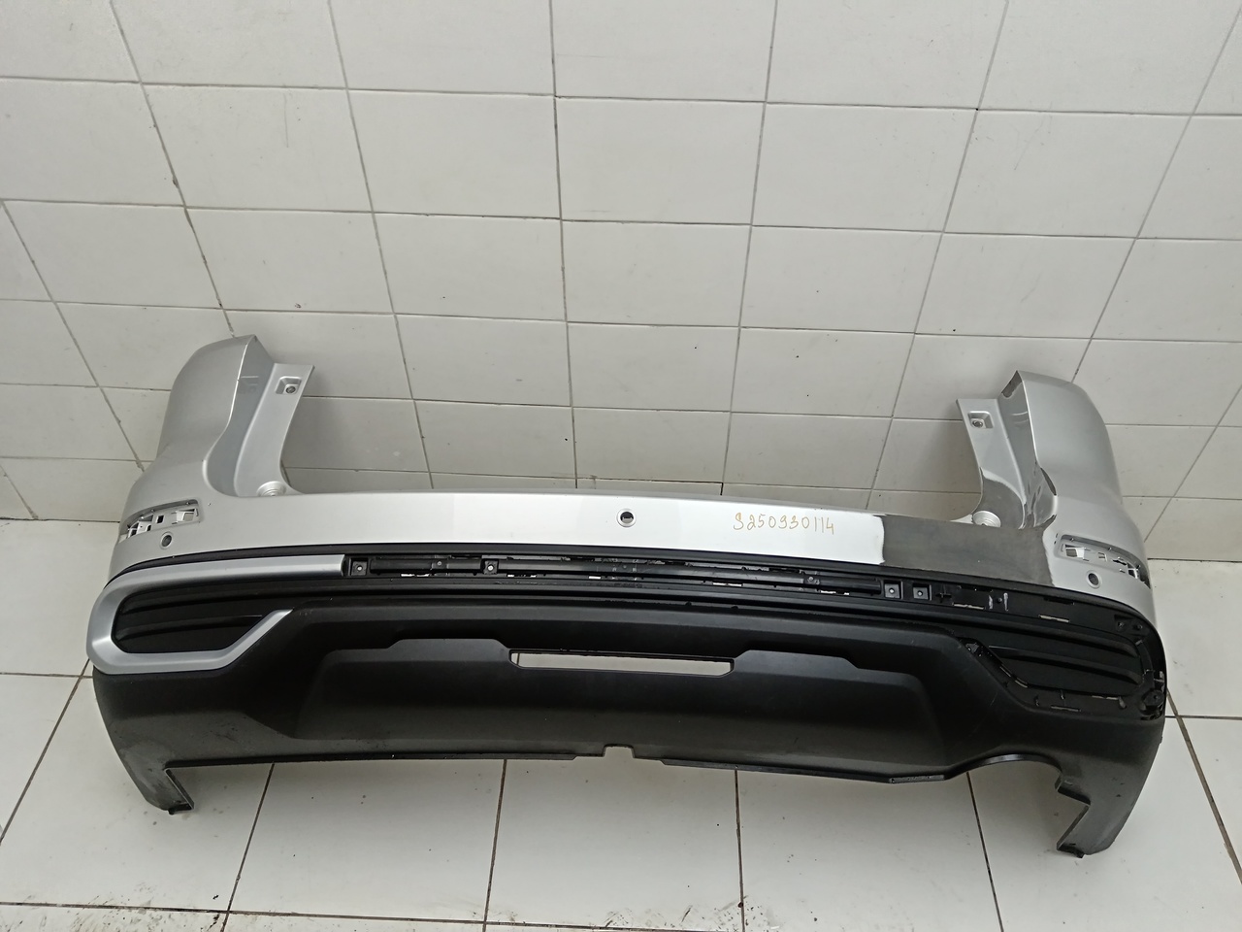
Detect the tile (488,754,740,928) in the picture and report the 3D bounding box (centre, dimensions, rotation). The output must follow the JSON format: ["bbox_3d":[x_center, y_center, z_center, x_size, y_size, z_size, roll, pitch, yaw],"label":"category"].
[{"bbox_3d":[-0.003,0.602,1.726,0.420,0.010,0.420,2,47,1],"label":"tile"}]

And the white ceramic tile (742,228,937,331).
[{"bbox_3d":[0.358,-0.309,1.605,0.300,0.200,0.009,2,47,1],"label":"white ceramic tile"}]

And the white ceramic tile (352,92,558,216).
[{"bbox_3d":[-0.244,-0.469,1.472,0.300,0.200,0.009,2,47,1],"label":"white ceramic tile"}]

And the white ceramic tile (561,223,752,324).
[{"bbox_3d":[0.056,-0.320,1.613,0.300,0.200,0.008,2,47,2],"label":"white ceramic tile"}]

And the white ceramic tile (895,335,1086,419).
[{"bbox_3d":[0.658,-0.157,1.743,0.300,0.200,0.008,2,47,2],"label":"white ceramic tile"}]

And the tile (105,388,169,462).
[{"bbox_3d":[-0.852,-0.077,1.935,0.300,0.200,0.008,2,47,2],"label":"tile"}]

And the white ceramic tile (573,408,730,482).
[{"bbox_3d":[0.053,-0.042,1.909,0.300,0.200,0.008,2,47,2],"label":"white ceramic tile"}]

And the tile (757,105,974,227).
[{"bbox_3d":[0.360,-0.447,1.456,0.300,0.200,0.009,2,47,1],"label":"tile"}]

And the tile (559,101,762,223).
[{"bbox_3d":[0.058,-0.458,1.464,0.300,0.200,0.009,2,47,1],"label":"tile"}]

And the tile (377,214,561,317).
[{"bbox_3d":[-0.245,-0.331,1.623,0.300,0.200,0.010,2,47,1],"label":"tile"}]

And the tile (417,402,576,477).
[{"bbox_3d":[-0.247,-0.053,1.917,0.300,0.200,0.010,2,47,1],"label":"tile"}]

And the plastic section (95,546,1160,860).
[{"bbox_3d":[-0.006,0.372,1.462,1.830,0.490,0.522,2,89,1],"label":"plastic section"}]

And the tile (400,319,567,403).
[{"bbox_3d":[-0.246,-0.192,1.770,0.300,0.200,0.010,2,47,1],"label":"tile"}]

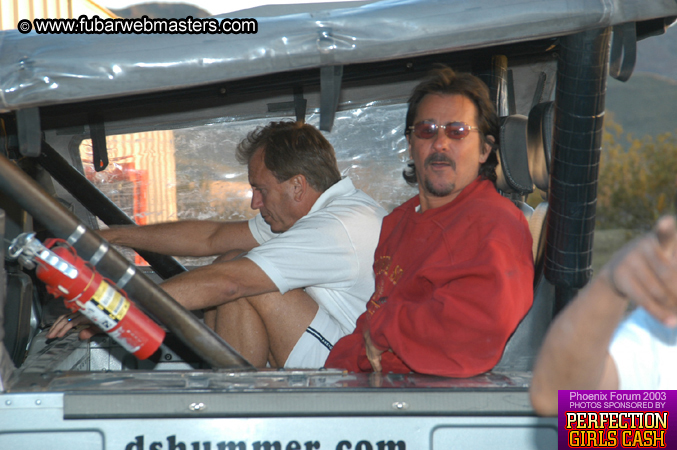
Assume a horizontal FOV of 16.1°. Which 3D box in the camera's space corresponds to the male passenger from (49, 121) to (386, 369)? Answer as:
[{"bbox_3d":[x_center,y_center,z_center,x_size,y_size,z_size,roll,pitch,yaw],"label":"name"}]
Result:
[{"bbox_3d":[-0.265,0.195,5.380,0.760,0.880,0.550,0,3,-9],"label":"male passenger"}]

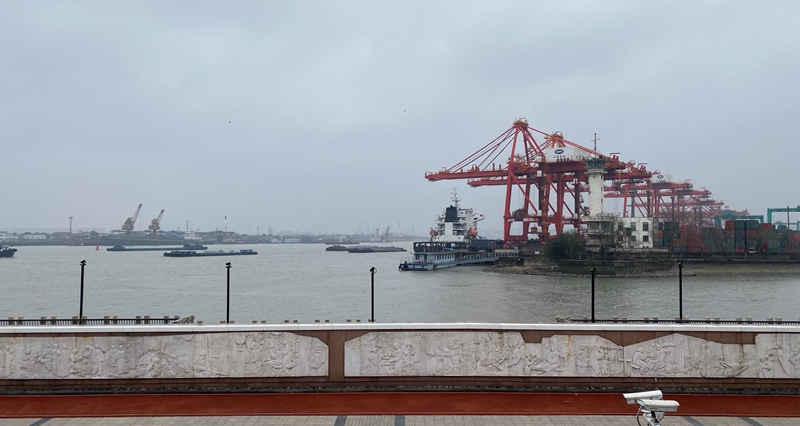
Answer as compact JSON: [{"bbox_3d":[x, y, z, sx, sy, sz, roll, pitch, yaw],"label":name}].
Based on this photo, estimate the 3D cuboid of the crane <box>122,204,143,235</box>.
[{"bbox_3d":[-311.205,9.780,700.000,22.500,41.000,11.000,-1,2,-18],"label":"crane"}]

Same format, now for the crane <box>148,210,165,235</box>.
[{"bbox_3d":[-284.795,13.427,705.000,18.000,34.000,11.000,-1,2,-18],"label":"crane"}]

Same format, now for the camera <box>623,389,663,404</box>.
[{"bbox_3d":[2.396,1.818,5.930,0.365,0.105,0.125,-9,1,8],"label":"camera"}]

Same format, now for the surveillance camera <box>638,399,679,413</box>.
[{"bbox_3d":[2.409,1.796,5.600,0.365,0.105,0.125,6,1,-10],"label":"surveillance camera"}]

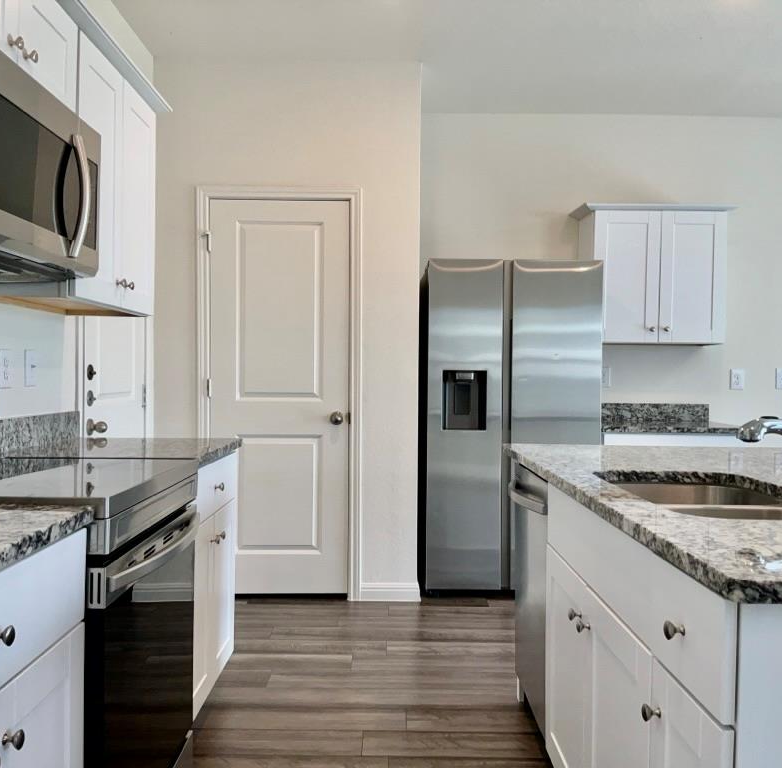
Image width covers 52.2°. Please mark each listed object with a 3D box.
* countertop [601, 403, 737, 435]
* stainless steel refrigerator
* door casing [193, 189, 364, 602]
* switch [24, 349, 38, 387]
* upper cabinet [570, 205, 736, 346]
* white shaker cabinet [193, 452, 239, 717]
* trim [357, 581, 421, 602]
[{"bbox_3d":[1.537,0.191,4.563,0.820,0.136,0.645,1,0,0],"label":"countertop"},{"bbox_3d":[0.646,0.237,4.494,0.905,1.772,0.715,1,0,0],"label":"stainless steel refrigerator"},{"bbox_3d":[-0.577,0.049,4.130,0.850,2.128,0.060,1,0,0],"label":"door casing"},{"bbox_3d":[-1.194,-0.050,2.645,0.010,0.117,0.080,1,0,0],"label":"switch"},{"bbox_3d":[1.530,-0.620,4.693,0.855,0.780,0.384,1,0,0],"label":"upper cabinet"},{"bbox_3d":[-0.891,0.662,2.659,0.620,0.832,0.690,1,0,0],"label":"white shaker cabinet"},{"bbox_3d":[-0.003,1.072,4.119,0.313,0.093,0.018,1,0,0],"label":"trim"}]

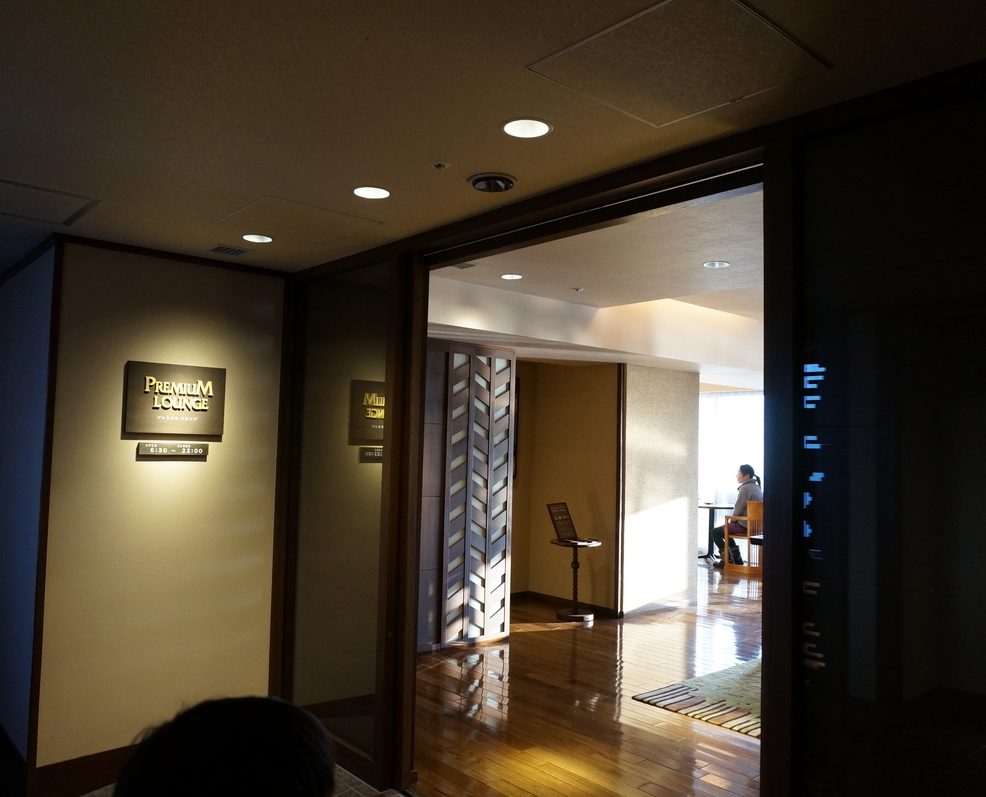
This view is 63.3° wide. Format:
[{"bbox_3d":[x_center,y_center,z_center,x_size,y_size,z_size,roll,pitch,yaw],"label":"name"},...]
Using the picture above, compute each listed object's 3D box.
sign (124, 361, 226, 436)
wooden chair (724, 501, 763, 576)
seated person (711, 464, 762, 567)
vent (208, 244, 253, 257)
[{"bbox_3d":[-1.449,0.006,3.653,0.437,0.308,0.055,4,-4,-41],"label":"sign"},{"bbox_3d":[3.219,1.711,10.043,0.560,0.869,0.540,4,-4,-41],"label":"wooden chair"},{"bbox_3d":[3.081,1.493,10.108,0.480,1.300,0.680,4,-4,-41],"label":"seated person"},{"bbox_3d":[-1.190,-0.673,3.621,0.165,0.020,0.165,4,-4,-41],"label":"vent"}]

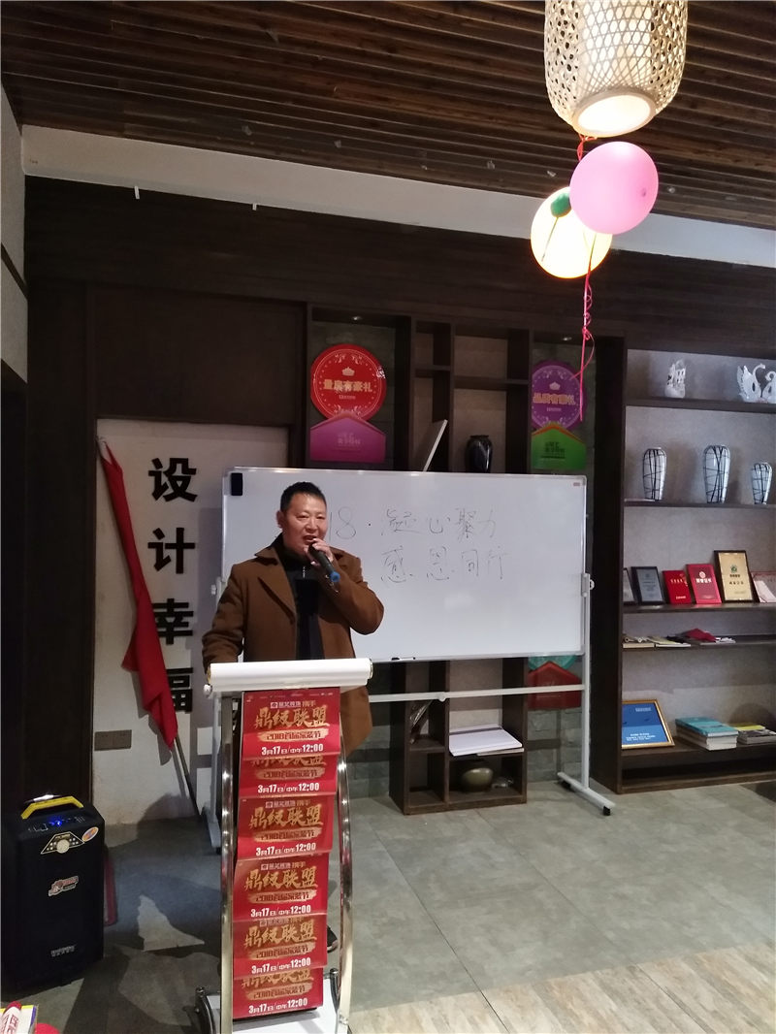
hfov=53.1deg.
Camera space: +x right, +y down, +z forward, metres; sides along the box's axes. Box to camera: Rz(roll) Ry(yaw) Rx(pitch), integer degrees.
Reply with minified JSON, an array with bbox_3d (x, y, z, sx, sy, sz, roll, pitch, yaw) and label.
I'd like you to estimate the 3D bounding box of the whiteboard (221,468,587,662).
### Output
[{"bbox_3d":[0.149,0.260,4.077,2.002,0.989,0.035,1,0,-16],"label":"whiteboard"}]

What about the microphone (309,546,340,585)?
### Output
[{"bbox_3d":[-0.222,0.154,2.645,0.050,0.050,0.225,-17,37,-23],"label":"microphone"}]

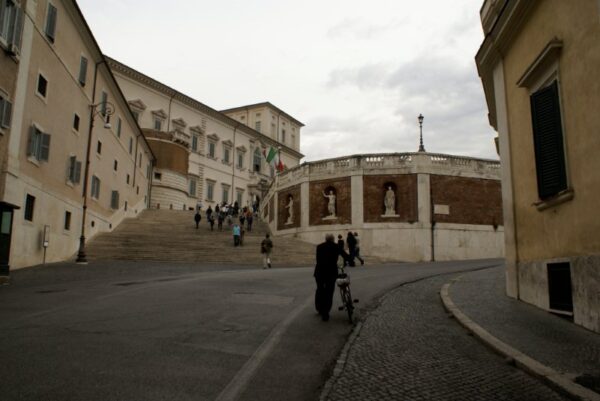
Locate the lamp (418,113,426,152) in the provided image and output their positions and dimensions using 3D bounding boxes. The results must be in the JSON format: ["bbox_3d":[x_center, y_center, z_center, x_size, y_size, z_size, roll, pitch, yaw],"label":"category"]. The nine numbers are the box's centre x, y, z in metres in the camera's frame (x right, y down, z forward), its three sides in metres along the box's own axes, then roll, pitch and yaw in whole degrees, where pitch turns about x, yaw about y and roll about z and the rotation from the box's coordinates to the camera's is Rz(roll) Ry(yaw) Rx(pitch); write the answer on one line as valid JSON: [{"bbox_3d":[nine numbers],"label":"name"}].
[{"bbox_3d":[7.587,-4.190,28.002,0.420,2.480,0.420,-1,-9,9],"label":"lamp"}]

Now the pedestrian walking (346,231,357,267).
[{"bbox_3d":[2.603,2.476,22.758,0.600,1.720,0.500,-5,-10,30],"label":"pedestrian walking"}]

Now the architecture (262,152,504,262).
[{"bbox_3d":[6.000,1.066,32.000,17.000,6.800,7.500,-1,-9,9],"label":"architecture"}]

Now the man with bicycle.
[{"bbox_3d":[0.562,1.536,9.197,0.600,1.700,0.600,0,-9,2],"label":"man with bicycle"}]

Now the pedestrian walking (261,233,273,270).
[{"bbox_3d":[-1.684,2.564,22.641,0.520,1.710,0.500,0,-9,3],"label":"pedestrian walking"}]

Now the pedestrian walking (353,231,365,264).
[{"bbox_3d":[2.964,2.477,22.897,0.700,1.670,0.500,-4,-10,23],"label":"pedestrian walking"}]

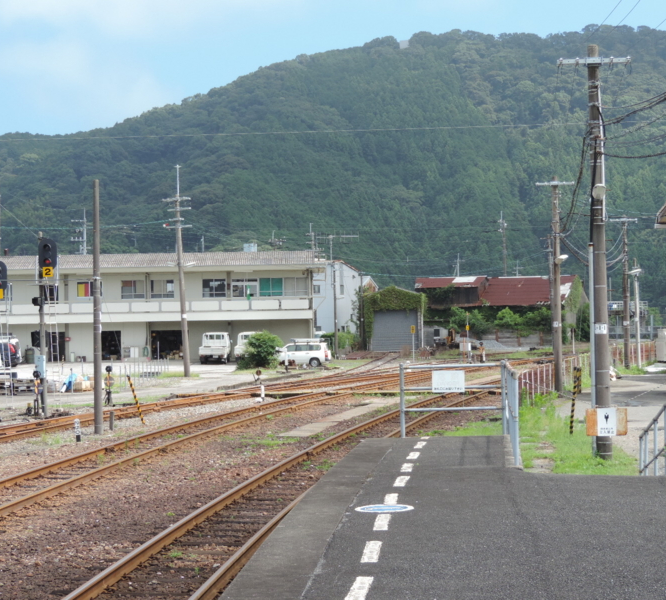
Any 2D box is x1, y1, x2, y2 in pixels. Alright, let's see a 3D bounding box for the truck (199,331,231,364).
[{"bbox_3d":[-7.453,3.067,102.000,1.680,1.920,4.200,-1,-1,0],"label":"truck"}]

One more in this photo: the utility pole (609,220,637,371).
[{"bbox_3d":[15.873,-0.462,88.000,1.500,8.300,0.400,-1,-1,0],"label":"utility pole"}]

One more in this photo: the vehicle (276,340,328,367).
[{"bbox_3d":[-2.233,3.242,97.012,4.200,1.600,1.690,-1,-1,9],"label":"vehicle"}]

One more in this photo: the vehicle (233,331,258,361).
[{"bbox_3d":[-5.311,3.045,103.064,1.650,1.950,4.100,-1,-1,0],"label":"vehicle"}]

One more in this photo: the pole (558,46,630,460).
[{"bbox_3d":[4.844,-0.868,29.456,1.340,7.572,0.420,-2,-1,6],"label":"pole"}]

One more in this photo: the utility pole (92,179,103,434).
[{"bbox_3d":[-5.702,0.182,39.200,0.210,6.150,0.210,-1,-1,0],"label":"utility pole"}]

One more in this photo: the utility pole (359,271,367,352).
[{"bbox_3d":[2.527,1.009,139.051,0.400,6.835,0.300,-1,-1,0],"label":"utility pole"}]

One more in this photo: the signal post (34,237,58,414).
[{"bbox_3d":[-8.175,0.739,46.000,0.680,5.250,0.600,-1,-1,0],"label":"signal post"}]

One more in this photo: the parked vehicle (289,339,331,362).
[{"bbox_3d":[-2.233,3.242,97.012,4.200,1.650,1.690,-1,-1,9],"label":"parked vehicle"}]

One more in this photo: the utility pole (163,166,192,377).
[{"bbox_3d":[-7.556,-1.439,81.078,1.420,10.579,0.400,-2,-1,-6],"label":"utility pole"}]

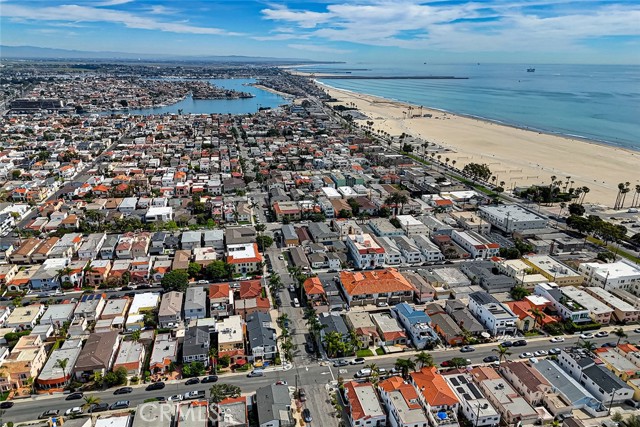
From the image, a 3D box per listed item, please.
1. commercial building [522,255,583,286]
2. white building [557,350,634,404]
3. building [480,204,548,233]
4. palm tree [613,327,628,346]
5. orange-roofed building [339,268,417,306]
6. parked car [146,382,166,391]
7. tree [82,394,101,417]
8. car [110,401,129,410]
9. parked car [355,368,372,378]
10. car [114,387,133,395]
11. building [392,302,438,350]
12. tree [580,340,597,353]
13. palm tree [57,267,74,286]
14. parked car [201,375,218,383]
[{"bbox_3d":[109.330,27.660,219.730,14.190,6.500,23.790,-4,19,-12],"label":"commercial building"},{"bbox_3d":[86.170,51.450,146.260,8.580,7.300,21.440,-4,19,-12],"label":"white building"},{"bbox_3d":[113.385,3.434,272.880,26.500,7.100,28.100,-5,19,-14],"label":"building"},{"bbox_3d":[99.844,42.296,154.184,5.307,8.293,5.307,-3,19,-11],"label":"palm tree"},{"bbox_3d":[22.545,29.842,190.644,26.200,7.600,22.800,-3,19,-10],"label":"orange-roofed building"},{"bbox_3d":[-47.904,50.839,135.698,4.900,1.700,1.950,-3,19,-11],"label":"parked car"},{"bbox_3d":[-65.580,55.290,132.850,5.200,6.700,5.200,-4,19,-12],"label":"tree"},{"bbox_3d":[-55.562,53.148,128.352,4.750,1.680,1.880,-3,19,-11],"label":"car"},{"bbox_3d":[14.420,52.140,151.530,5.000,1.850,1.950,-4,19,-12],"label":"parked car"},{"bbox_3d":[-60.700,54.690,143.040,4.700,1.500,1.850,-4,19,-12],"label":"car"},{"bbox_3d":[34.230,39.227,163.828,8.300,7.200,19.500,-3,19,-11],"label":"building"},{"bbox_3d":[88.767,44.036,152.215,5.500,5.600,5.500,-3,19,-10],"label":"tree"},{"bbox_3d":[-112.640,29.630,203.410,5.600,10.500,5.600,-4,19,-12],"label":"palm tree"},{"bbox_3d":[-33.062,49.849,139.330,4.600,1.500,1.850,-3,19,-11],"label":"parked car"}]

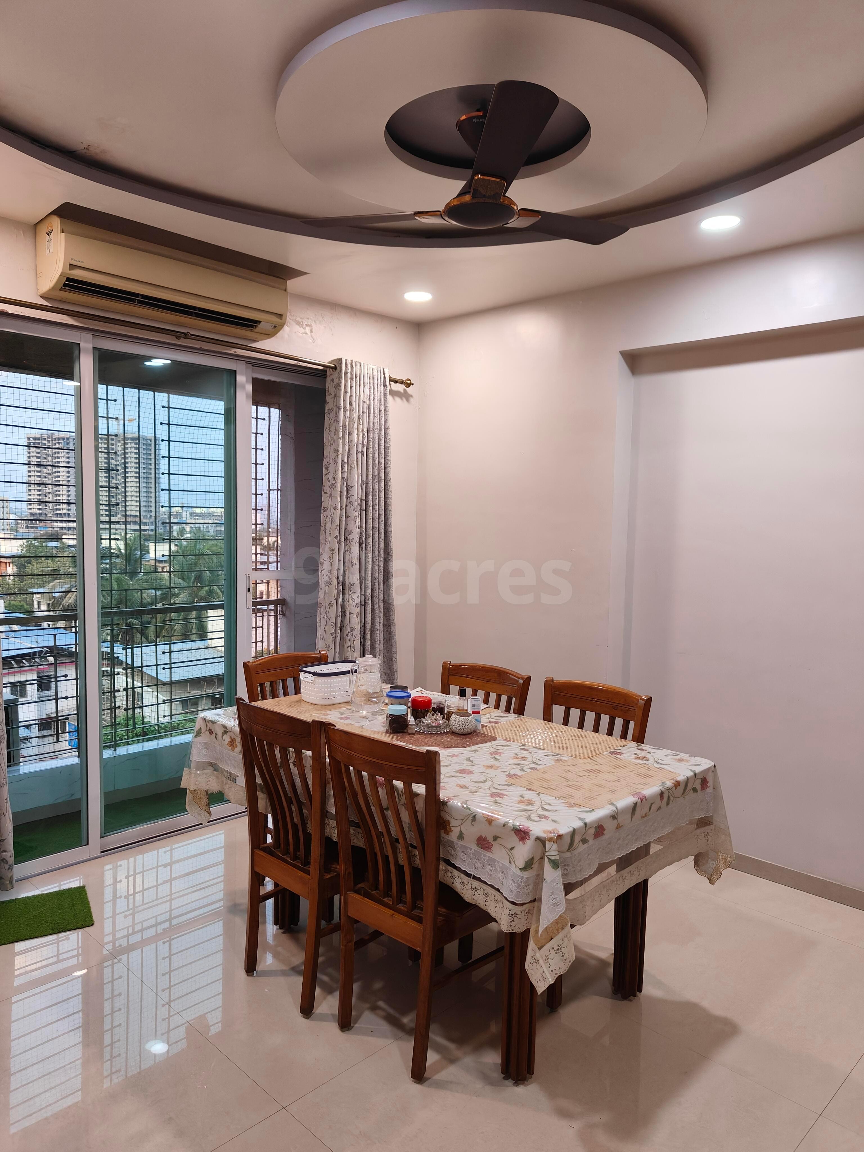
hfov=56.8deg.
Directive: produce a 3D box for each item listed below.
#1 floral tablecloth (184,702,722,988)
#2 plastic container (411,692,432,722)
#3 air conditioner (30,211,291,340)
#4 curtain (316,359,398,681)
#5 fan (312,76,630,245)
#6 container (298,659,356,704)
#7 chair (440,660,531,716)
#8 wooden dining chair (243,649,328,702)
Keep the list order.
[{"bbox_3d":[0.013,0.733,2.775,1.700,0.370,0.980,5,6,44],"label":"floral tablecloth"},{"bbox_3d":[-0.041,0.485,2.958,0.076,0.098,0.076,1,4,-1],"label":"plastic container"},{"bbox_3d":[-1.136,-1.291,3.535,0.250,0.285,1.065,5,6,44],"label":"air conditioner"},{"bbox_3d":[-0.402,0.009,4.376,0.142,2.323,0.496,5,6,44],"label":"curtain"},{"bbox_3d":[0.141,-1.240,2.364,1.130,0.320,1.060,0,4,-7],"label":"fan"},{"bbox_3d":[-0.396,0.437,3.346,0.340,0.125,0.220,-3,6,-41],"label":"container"},{"bbox_3d":[0.057,0.851,3.123,0.430,0.925,0.510,5,6,44],"label":"chair"},{"bbox_3d":[-0.455,0.828,3.313,0.510,0.925,0.430,5,6,44],"label":"wooden dining chair"}]

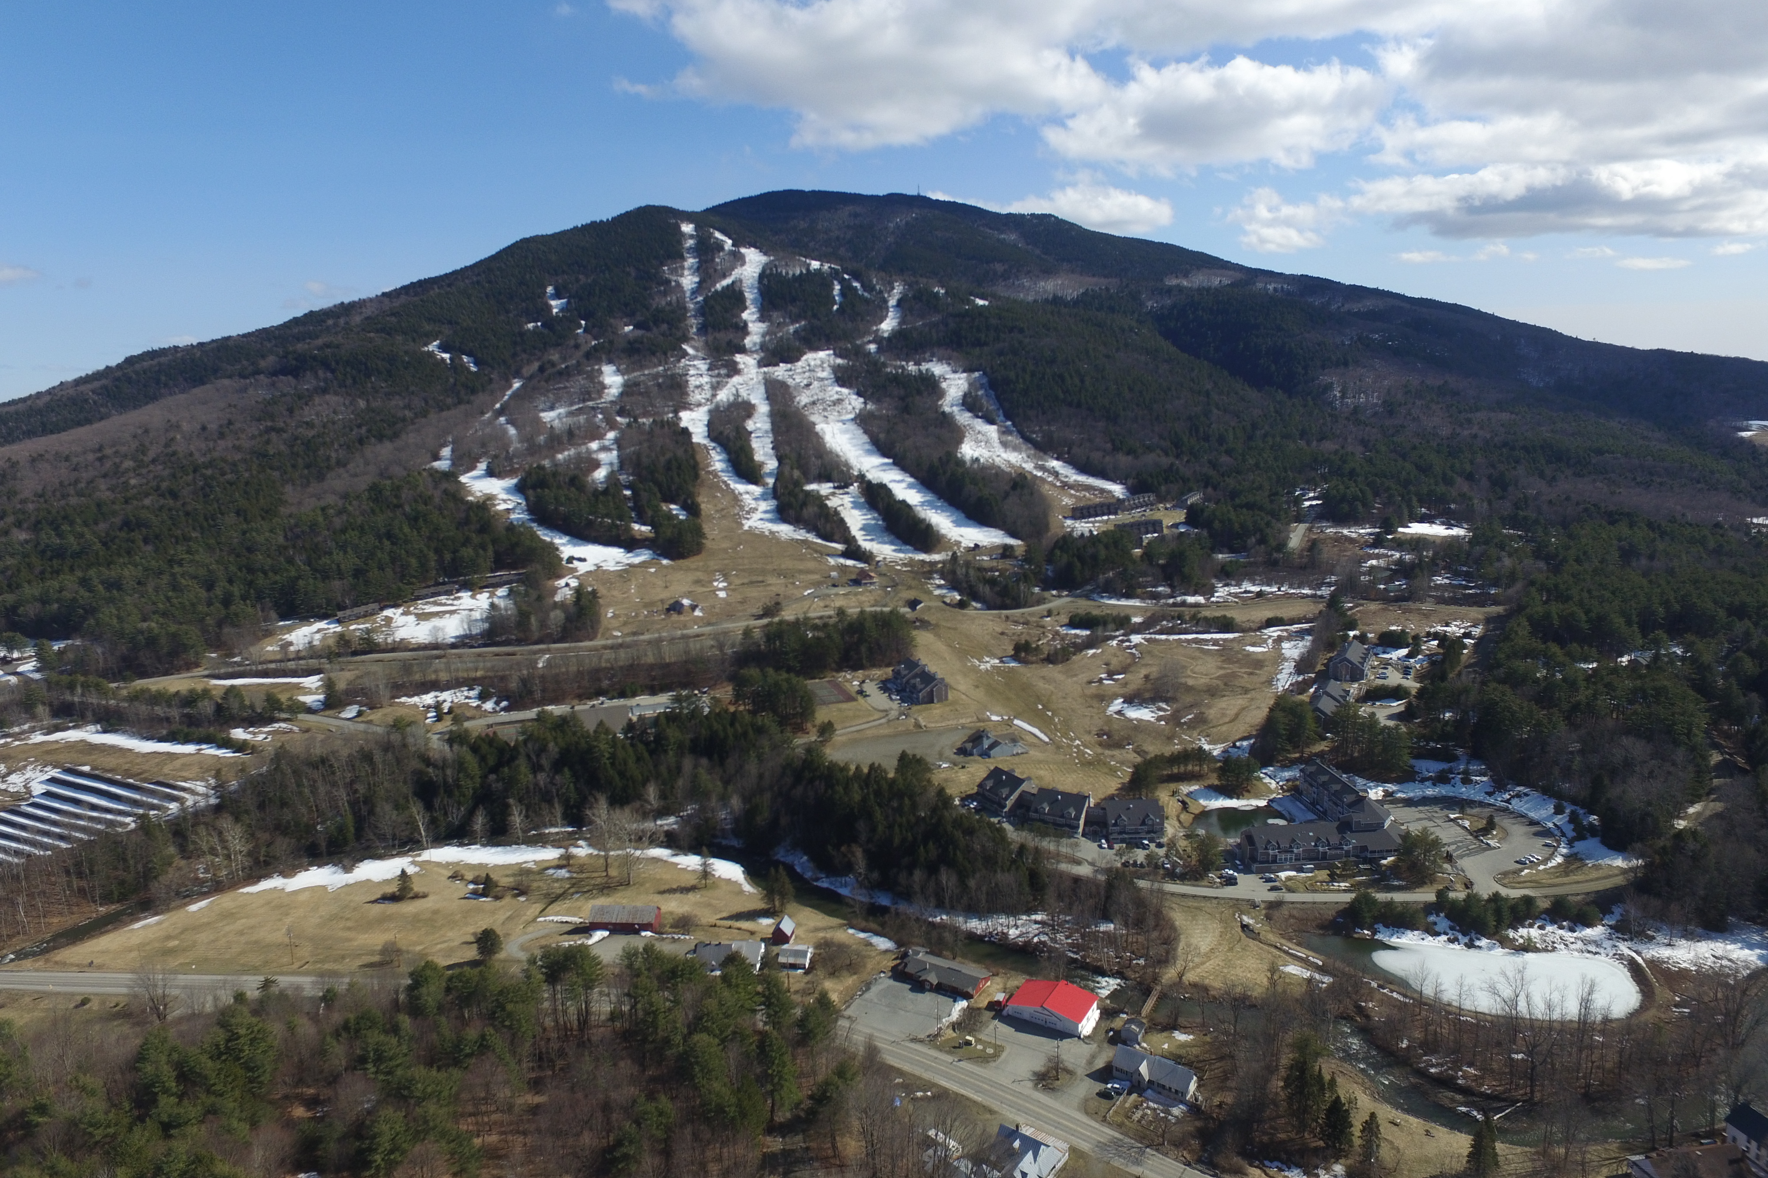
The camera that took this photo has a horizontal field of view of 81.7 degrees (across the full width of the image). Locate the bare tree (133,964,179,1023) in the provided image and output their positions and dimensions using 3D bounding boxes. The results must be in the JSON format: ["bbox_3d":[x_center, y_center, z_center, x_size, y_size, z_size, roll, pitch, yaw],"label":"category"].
[{"bbox_3d":[-180.930,101.540,254.510,9.000,13.800,9.000,0,9,0],"label":"bare tree"}]

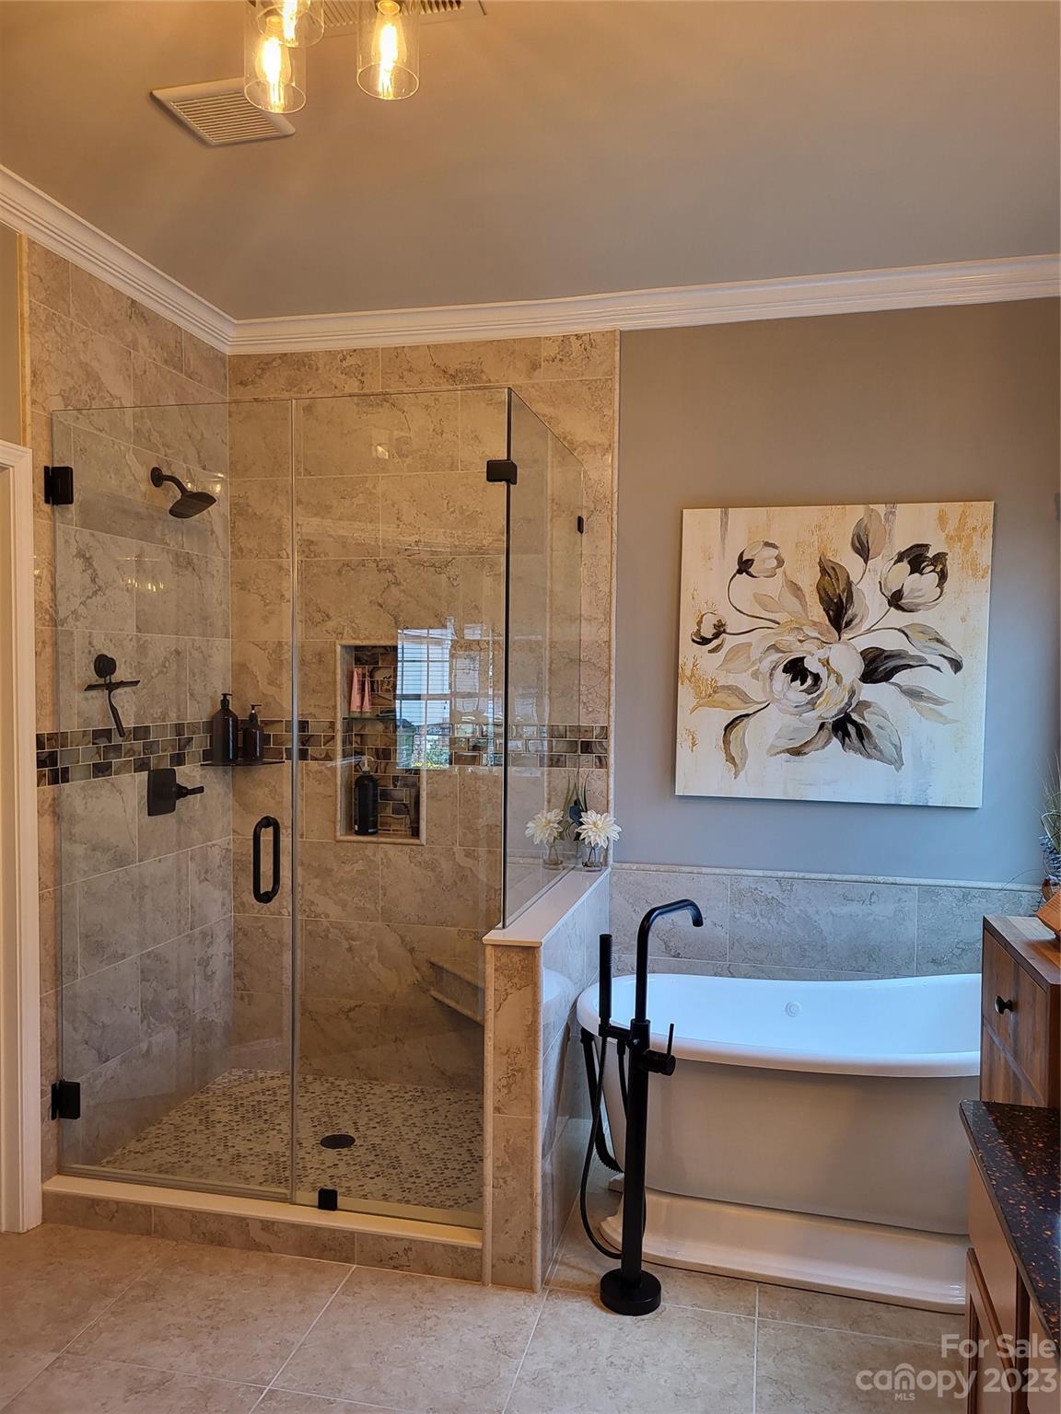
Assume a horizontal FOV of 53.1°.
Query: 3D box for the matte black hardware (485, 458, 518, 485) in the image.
[{"bbox_3d":[-0.071,-0.606,2.731,0.058,0.054,0.058,1,3,13],"label":"matte black hardware"}]

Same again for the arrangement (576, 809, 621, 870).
[{"bbox_3d":[0.221,0.441,3.483,0.146,0.205,0.135,1,3,13],"label":"arrangement"}]

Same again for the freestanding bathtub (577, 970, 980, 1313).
[{"bbox_3d":[0.842,1.077,2.934,1.430,0.735,0.700,1,3,13],"label":"freestanding bathtub"}]

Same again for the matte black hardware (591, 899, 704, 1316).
[{"bbox_3d":[0.329,0.971,2.648,0.242,0.959,0.334,3,3,41],"label":"matte black hardware"}]

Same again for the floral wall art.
[{"bbox_3d":[0.948,-0.165,3.376,0.939,0.936,0.036,1,3,13],"label":"floral wall art"}]

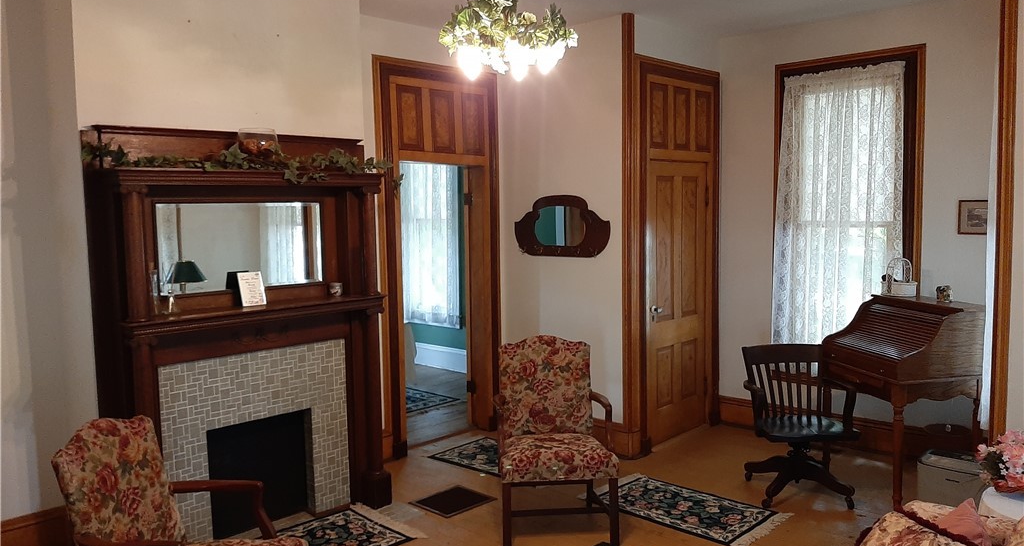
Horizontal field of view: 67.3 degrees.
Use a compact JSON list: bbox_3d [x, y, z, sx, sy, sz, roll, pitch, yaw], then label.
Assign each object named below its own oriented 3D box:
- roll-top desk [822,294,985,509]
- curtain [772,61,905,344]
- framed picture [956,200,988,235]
[{"bbox_3d":[2.280,0.720,4.548,0.573,1.111,0.675,-2,5,-15],"label":"roll-top desk"},{"bbox_3d":[2.165,-0.291,5.165,0.812,2.095,0.090,4,7,44],"label":"curtain"},{"bbox_3d":[2.806,-0.332,4.616,0.239,0.209,0.025,4,7,44],"label":"framed picture"}]

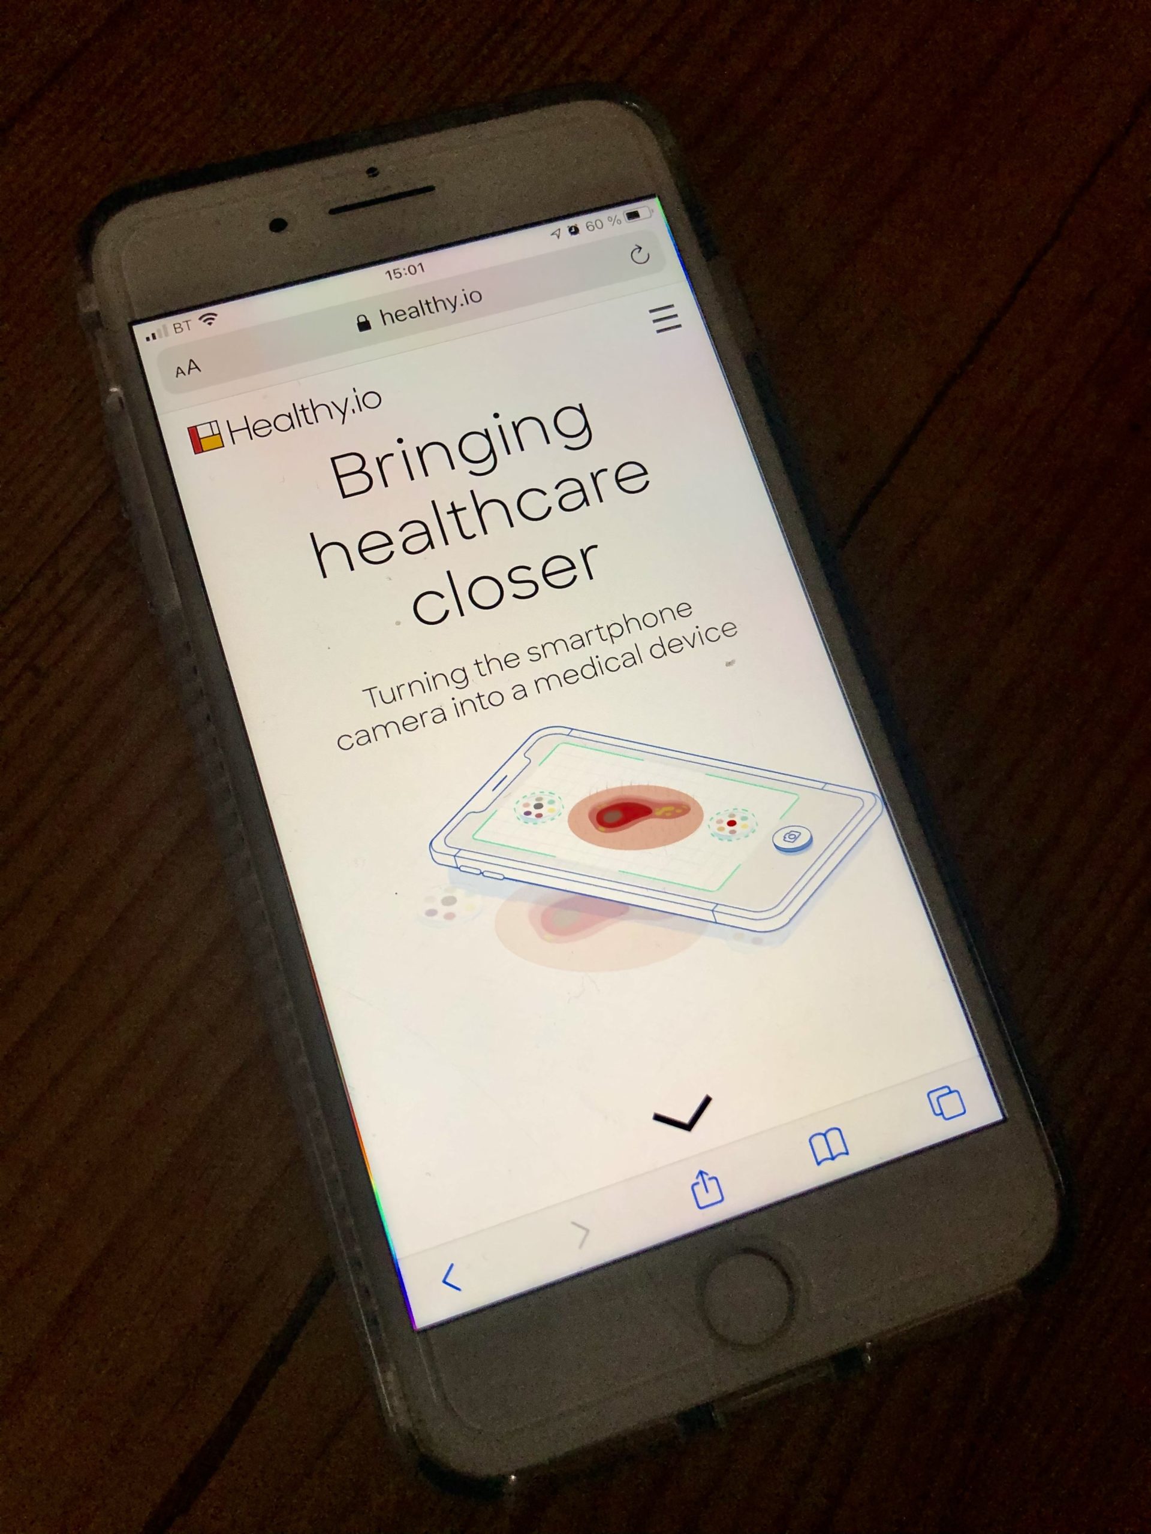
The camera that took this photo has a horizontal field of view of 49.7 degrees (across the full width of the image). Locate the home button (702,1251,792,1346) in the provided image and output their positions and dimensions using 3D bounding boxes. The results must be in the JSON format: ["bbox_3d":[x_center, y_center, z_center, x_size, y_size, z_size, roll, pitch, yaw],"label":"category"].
[{"bbox_3d":[0.018,0.057,0.134,0.010,0.001,0.010,1,78,-4],"label":"home button"}]

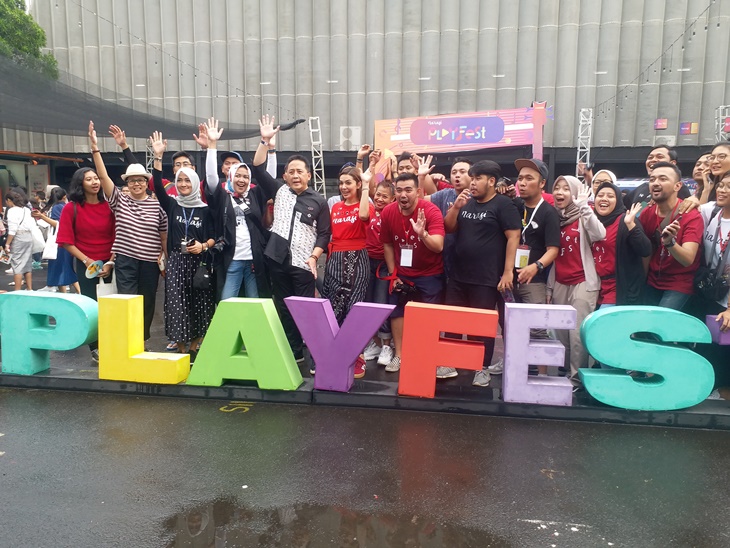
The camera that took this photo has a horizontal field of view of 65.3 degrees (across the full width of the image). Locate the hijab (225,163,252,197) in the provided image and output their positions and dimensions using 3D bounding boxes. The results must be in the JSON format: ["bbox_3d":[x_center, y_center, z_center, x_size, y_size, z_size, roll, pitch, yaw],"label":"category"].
[{"bbox_3d":[-1.048,-0.775,4.720,0.220,0.290,0.250,-3,8,-22],"label":"hijab"}]

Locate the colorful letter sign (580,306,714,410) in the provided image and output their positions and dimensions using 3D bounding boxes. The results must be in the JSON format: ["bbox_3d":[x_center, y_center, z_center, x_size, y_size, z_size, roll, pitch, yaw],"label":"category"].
[{"bbox_3d":[1.719,0.512,3.492,0.735,0.612,0.168,1,7,9],"label":"colorful letter sign"}]

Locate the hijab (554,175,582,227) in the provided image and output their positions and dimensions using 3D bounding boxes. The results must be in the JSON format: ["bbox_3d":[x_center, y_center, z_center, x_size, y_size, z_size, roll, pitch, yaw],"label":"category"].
[{"bbox_3d":[1.421,-0.512,3.966,0.215,0.345,0.240,7,10,42],"label":"hijab"}]

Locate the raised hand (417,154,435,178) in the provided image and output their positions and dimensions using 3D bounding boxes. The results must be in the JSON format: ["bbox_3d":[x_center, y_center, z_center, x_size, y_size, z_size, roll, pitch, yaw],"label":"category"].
[{"bbox_3d":[0.478,-0.849,4.500,0.135,0.185,0.070,0,7,0],"label":"raised hand"}]

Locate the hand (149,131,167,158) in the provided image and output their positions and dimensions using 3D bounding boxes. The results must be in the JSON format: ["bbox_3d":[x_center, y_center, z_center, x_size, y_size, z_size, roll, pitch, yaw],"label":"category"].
[{"bbox_3d":[-1.649,-1.029,4.528,0.140,0.210,0.070,-1,7,-8],"label":"hand"}]

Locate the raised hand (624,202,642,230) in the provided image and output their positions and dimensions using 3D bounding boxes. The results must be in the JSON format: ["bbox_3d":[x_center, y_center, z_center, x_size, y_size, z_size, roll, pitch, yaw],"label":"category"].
[{"bbox_3d":[1.768,-0.379,3.750,0.100,0.175,0.070,17,7,19],"label":"raised hand"}]

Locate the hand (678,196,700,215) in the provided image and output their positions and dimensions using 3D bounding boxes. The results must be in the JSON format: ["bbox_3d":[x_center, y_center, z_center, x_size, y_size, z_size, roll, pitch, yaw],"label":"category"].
[{"bbox_3d":[2.318,-0.496,4.068,0.150,0.140,0.120,4,8,25],"label":"hand"}]

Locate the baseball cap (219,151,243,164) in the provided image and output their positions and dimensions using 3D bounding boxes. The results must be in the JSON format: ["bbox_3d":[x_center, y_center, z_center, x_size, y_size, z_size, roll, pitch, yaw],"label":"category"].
[{"bbox_3d":[-1.176,-1.014,5.000,0.180,0.130,0.260,1,4,12],"label":"baseball cap"}]

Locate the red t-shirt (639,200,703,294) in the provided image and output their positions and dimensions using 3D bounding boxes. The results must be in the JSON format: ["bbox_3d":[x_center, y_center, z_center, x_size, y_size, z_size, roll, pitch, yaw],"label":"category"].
[{"bbox_3d":[2.088,-0.174,3.880,0.420,0.590,0.290,4,14,28],"label":"red t-shirt"}]

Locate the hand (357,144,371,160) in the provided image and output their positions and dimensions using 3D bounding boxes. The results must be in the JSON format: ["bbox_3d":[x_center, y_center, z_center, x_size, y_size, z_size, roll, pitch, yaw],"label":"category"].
[{"bbox_3d":[-0.013,-1.013,4.750,0.115,0.140,0.090,0,7,0],"label":"hand"}]

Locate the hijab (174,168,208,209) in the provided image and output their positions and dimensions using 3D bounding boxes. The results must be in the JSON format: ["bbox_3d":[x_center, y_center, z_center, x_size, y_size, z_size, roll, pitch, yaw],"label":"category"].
[{"bbox_3d":[-1.491,-0.739,4.867,0.245,0.350,0.250,-1,7,-8],"label":"hijab"}]

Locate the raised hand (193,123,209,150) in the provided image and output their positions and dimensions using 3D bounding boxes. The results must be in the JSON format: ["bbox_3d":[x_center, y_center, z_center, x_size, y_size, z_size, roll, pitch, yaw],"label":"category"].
[{"bbox_3d":[-1.446,-1.218,5.007,0.140,0.220,0.090,-1,7,-10],"label":"raised hand"}]

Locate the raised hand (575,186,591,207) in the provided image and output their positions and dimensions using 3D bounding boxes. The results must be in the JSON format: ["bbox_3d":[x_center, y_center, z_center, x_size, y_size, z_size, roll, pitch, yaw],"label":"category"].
[{"bbox_3d":[1.483,-0.532,3.883,0.125,0.160,0.080,3,8,20],"label":"raised hand"}]

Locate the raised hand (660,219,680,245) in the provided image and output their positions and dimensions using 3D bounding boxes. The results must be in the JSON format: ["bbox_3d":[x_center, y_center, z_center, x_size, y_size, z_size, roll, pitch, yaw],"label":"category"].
[{"bbox_3d":[1.958,-0.272,3.650,0.105,0.150,0.085,19,8,27],"label":"raised hand"}]

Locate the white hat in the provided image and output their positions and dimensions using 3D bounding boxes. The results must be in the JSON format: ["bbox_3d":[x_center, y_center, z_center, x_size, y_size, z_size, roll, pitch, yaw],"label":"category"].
[{"bbox_3d":[-1.943,-0.864,4.851,0.260,0.145,0.280,-2,8,-18],"label":"white hat"}]

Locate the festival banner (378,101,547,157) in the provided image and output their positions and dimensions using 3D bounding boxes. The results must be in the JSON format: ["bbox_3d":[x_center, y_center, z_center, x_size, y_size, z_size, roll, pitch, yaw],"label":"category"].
[{"bbox_3d":[2.030,-3.088,12.300,3.650,0.980,0.150,3,8,17],"label":"festival banner"}]

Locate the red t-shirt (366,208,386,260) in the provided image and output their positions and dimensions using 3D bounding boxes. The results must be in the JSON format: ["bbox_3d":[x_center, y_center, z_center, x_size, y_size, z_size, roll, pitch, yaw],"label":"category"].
[{"bbox_3d":[0.122,-0.340,4.775,0.440,0.520,0.270,1,7,5],"label":"red t-shirt"}]

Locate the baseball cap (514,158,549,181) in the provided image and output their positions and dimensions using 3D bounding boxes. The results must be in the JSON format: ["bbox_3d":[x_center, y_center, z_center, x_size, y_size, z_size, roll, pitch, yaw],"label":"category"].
[{"bbox_3d":[1.269,-0.796,4.340,0.265,0.150,0.180,9,-1,-38],"label":"baseball cap"}]

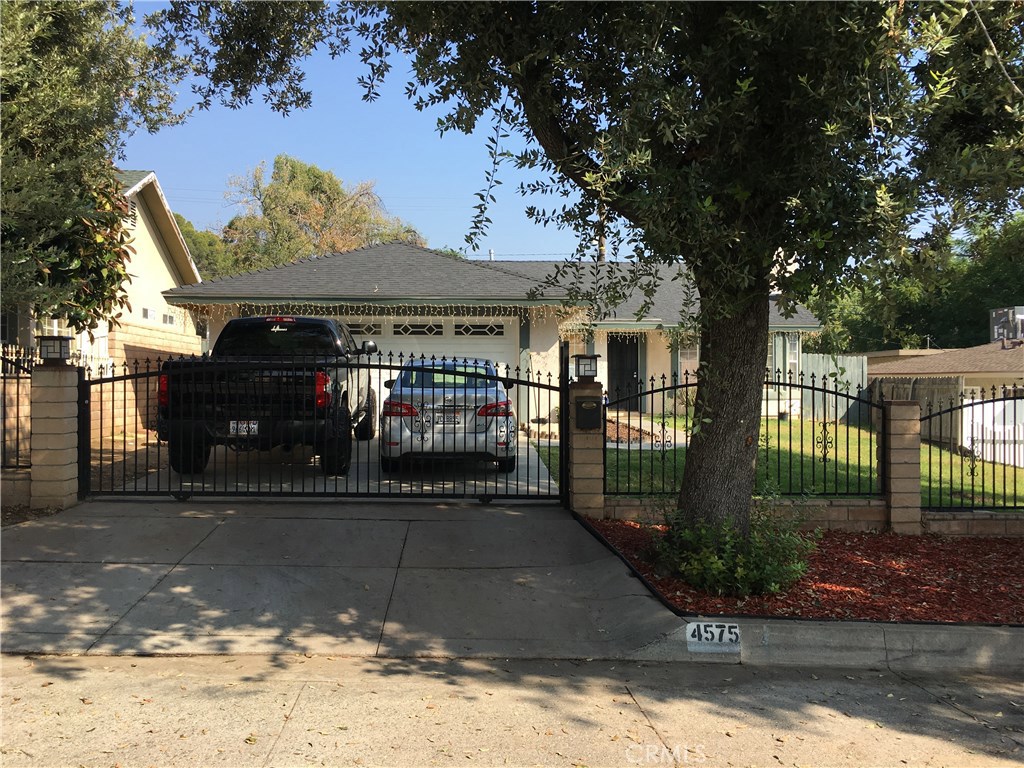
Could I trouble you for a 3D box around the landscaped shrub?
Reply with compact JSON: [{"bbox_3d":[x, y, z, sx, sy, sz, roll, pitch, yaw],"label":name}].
[{"bbox_3d":[1.670,1.150,6.350,1.120,0.580,1.000,0,0,-4],"label":"landscaped shrub"}]

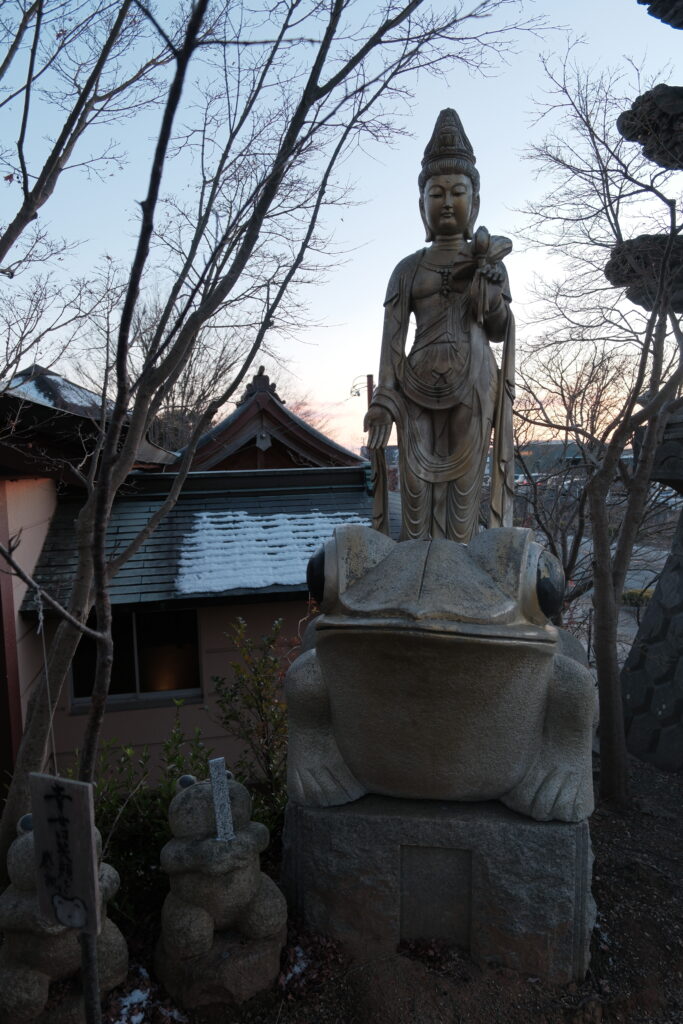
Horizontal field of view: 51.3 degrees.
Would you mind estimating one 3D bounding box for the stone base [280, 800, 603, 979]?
[{"bbox_3d":[0.355,1.165,2.660,0.920,0.521,0.900,0,5,7],"label":"stone base"}]

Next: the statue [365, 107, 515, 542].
[{"bbox_3d":[0.363,-0.629,2.579,0.546,1.596,0.360,0,5,7],"label":"statue"}]

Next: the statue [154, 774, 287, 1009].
[{"bbox_3d":[-0.386,1.147,2.277,0.360,0.629,0.360,-2,5,-20],"label":"statue"}]

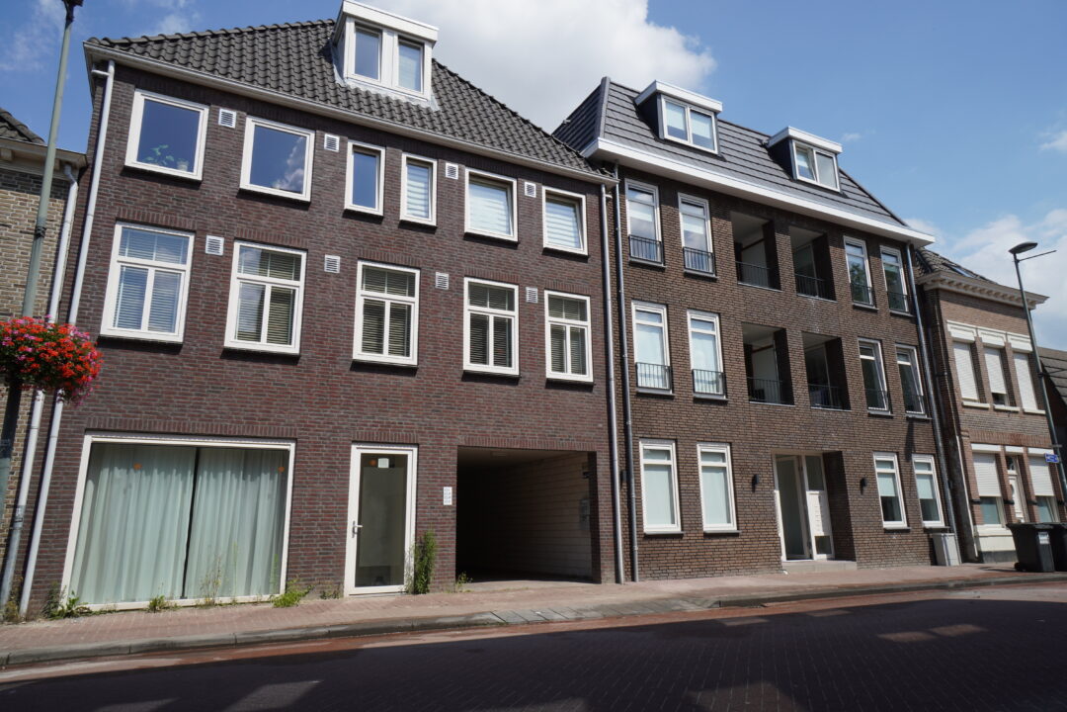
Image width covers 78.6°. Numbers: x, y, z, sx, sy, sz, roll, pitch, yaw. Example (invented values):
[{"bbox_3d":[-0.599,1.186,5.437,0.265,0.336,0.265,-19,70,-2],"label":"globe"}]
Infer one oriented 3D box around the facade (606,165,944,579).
[{"bbox_3d":[6.200,0.560,15.759,10.374,8.869,0.600,6,-16,-26],"label":"facade"}]

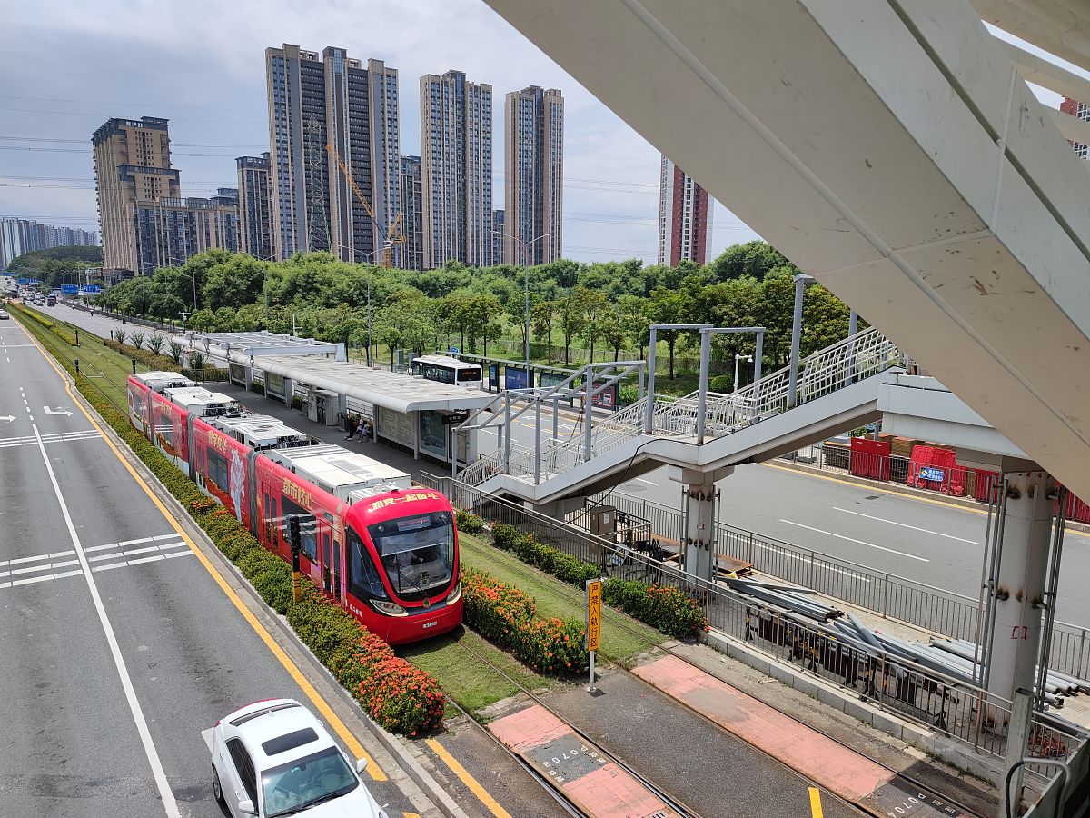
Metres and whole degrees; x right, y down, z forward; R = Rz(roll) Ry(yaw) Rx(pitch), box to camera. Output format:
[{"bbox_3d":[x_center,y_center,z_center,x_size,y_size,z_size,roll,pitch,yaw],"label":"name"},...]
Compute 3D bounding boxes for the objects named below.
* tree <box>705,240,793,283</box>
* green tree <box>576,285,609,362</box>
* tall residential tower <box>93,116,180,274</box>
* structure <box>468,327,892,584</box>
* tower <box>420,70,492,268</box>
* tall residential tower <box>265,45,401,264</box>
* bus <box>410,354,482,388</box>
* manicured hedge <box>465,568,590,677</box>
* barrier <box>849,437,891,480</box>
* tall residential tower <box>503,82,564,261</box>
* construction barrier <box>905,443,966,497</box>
[{"bbox_3d":[28.740,-15.318,106.893,12.000,16.670,12.000,0,8,0],"label":"tree"},{"bbox_3d":[5.564,-9.412,87.886,4.000,9.500,4.000,1,9,0],"label":"green tree"},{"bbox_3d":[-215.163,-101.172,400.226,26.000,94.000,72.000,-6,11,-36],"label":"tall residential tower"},{"bbox_3d":[2.553,1.199,23.570,2.600,8.000,18.200,-6,10,-36],"label":"structure"},{"bbox_3d":[-40.939,-97.505,350.578,30.500,108.000,16.000,-5,10,-33],"label":"tower"},{"bbox_3d":[-88.656,-92.902,321.463,52.000,107.000,13.500,-5,10,-33],"label":"tall residential tower"},{"bbox_3d":[-8.629,-2.690,66.160,2.400,3.200,8.800,-6,10,-36],"label":"bus"},{"bbox_3d":[-0.963,5.241,19.025,1.400,0.860,5.400,-6,11,-36],"label":"manicured hedge"},{"bbox_3d":[15.641,2.414,36.261,0.350,1.820,1.980,-6,11,-36],"label":"barrier"},{"bbox_3d":[-6.056,-102.951,382.434,25.500,107.000,18.000,-5,10,-32],"label":"tall residential tower"},{"bbox_3d":[17.455,2.700,33.825,0.600,1.850,2.300,-6,10,-36],"label":"construction barrier"}]

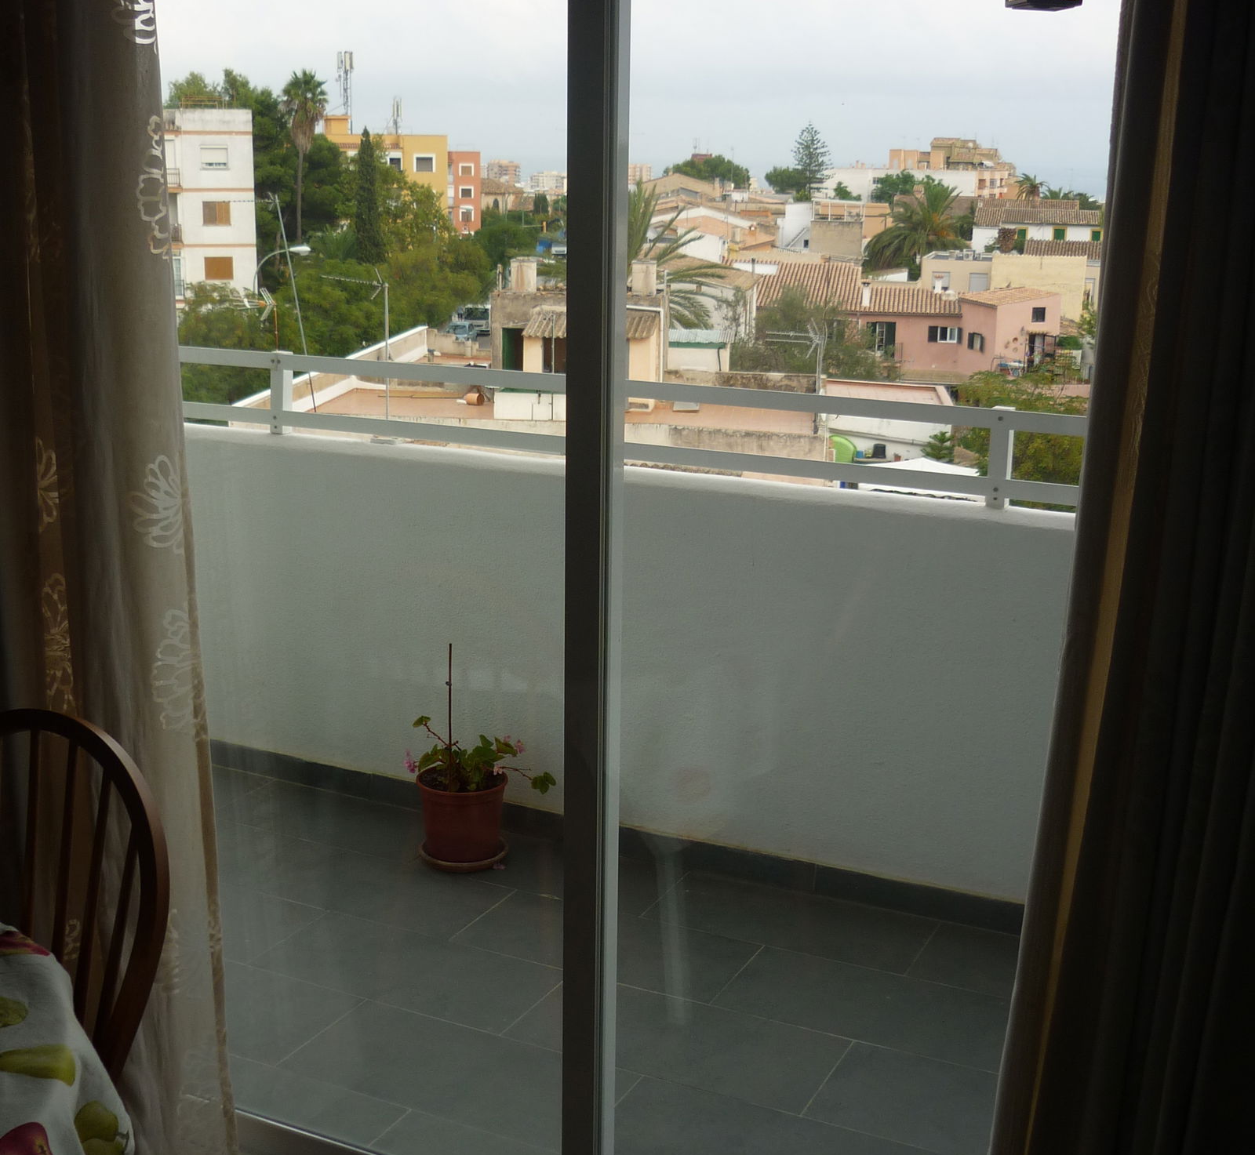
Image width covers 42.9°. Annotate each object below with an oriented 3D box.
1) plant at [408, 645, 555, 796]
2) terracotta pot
[{"bbox_3d":[-0.348,0.328,3.765,0.335,0.360,0.250,-1,14,-6],"label":"plant"},{"bbox_3d":[-0.394,0.569,3.822,0.217,0.203,0.217,-1,14,-6],"label":"terracotta pot"}]

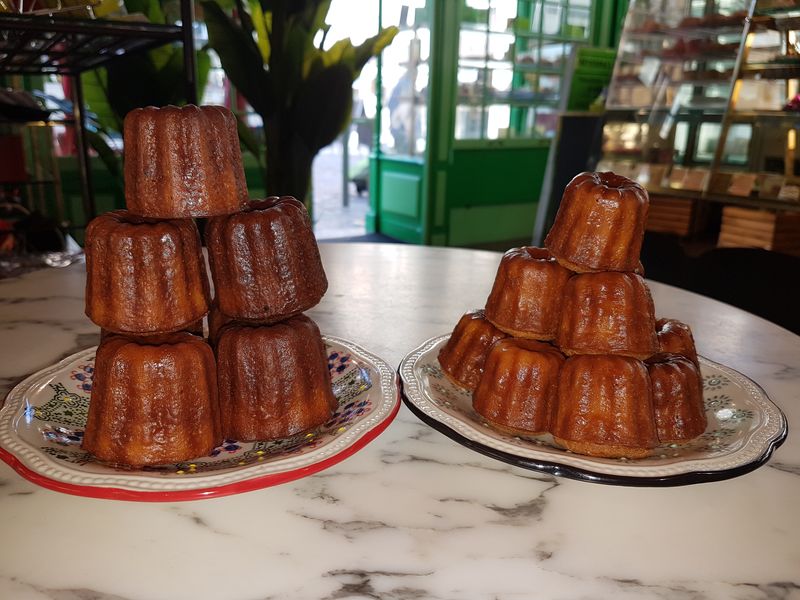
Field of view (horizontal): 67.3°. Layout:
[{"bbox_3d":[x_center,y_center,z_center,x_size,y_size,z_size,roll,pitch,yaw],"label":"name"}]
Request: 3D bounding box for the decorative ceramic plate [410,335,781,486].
[{"bbox_3d":[0.099,0.054,0.337,0.198,0.022,0.198,1,16,0],"label":"decorative ceramic plate"}]

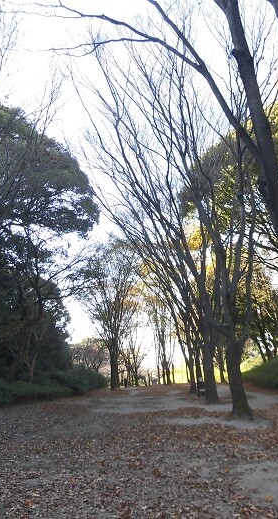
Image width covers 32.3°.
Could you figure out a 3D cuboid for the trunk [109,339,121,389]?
[{"bbox_3d":[-2.443,10.774,49.871,1.100,5.070,1.000,1,-14,-3],"label":"trunk"}]

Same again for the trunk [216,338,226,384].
[{"bbox_3d":[8.317,10.281,48.963,0.950,4.390,0.800,-2,-14,9],"label":"trunk"}]

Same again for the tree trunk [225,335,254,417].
[{"bbox_3d":[3.835,4.375,18.127,0.920,3.060,0.800,-3,-14,11],"label":"tree trunk"}]

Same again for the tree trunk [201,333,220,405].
[{"bbox_3d":[4.092,6.194,27.460,0.900,4.000,0.800,-2,-14,8],"label":"tree trunk"}]

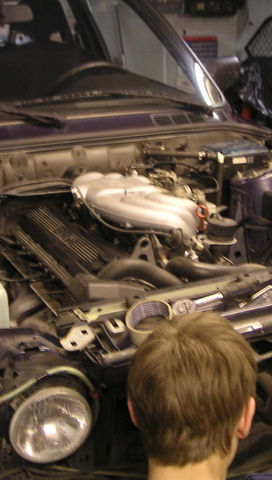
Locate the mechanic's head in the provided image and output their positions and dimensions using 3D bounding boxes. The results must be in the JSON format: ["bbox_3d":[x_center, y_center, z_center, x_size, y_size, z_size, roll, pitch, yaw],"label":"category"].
[{"bbox_3d":[0.080,0.218,1.000,0.180,0.240,0.220,-4,-13,6],"label":"mechanic's head"}]

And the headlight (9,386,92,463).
[{"bbox_3d":[-0.162,0.319,1.274,0.150,0.150,0.090,-9,20,-19],"label":"headlight"}]

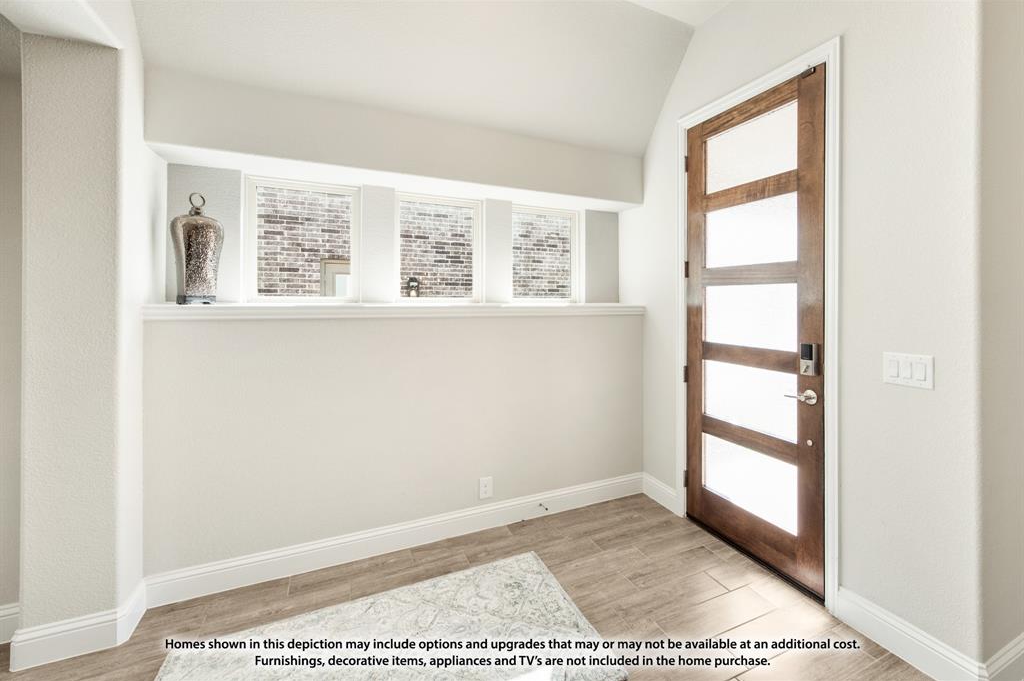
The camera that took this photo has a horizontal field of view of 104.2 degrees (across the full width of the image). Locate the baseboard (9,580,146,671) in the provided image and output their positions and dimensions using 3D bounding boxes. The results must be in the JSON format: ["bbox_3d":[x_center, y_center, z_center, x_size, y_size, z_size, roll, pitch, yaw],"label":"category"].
[{"bbox_3d":[-1.784,1.176,1.658,0.343,0.148,0.189,-2,5,-24],"label":"baseboard"}]

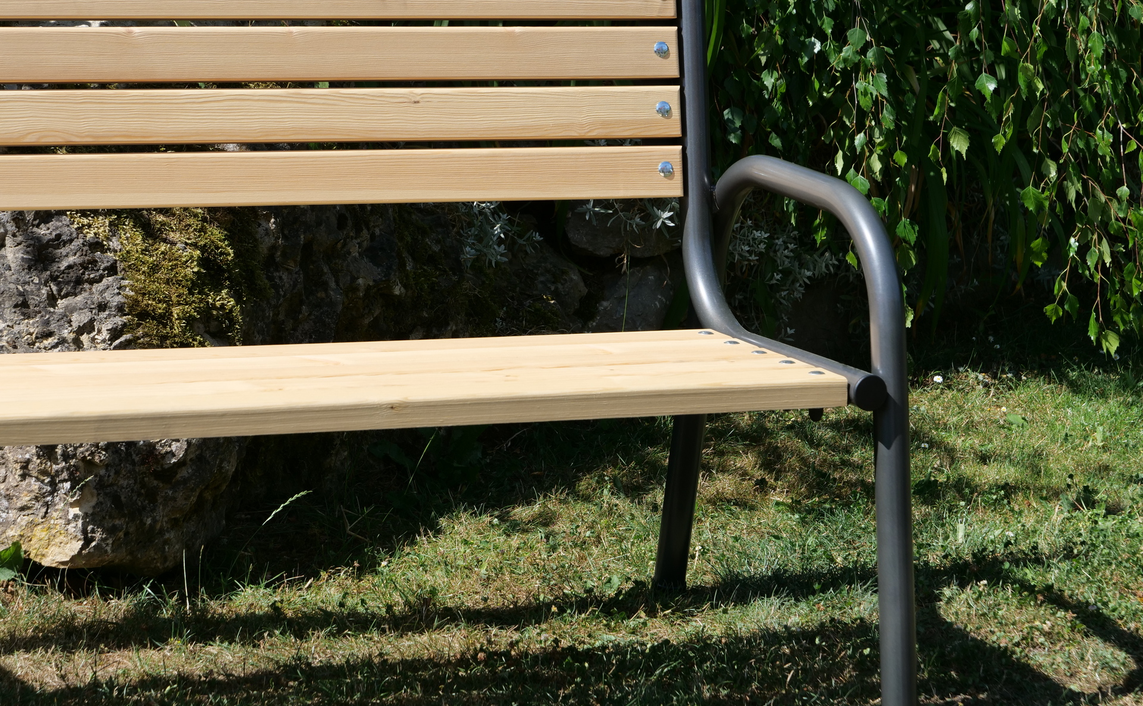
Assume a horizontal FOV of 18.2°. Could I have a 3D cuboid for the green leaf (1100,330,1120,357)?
[{"bbox_3d":[0.937,-0.015,6.200,0.035,0.046,0.015,5,12,9],"label":"green leaf"}]

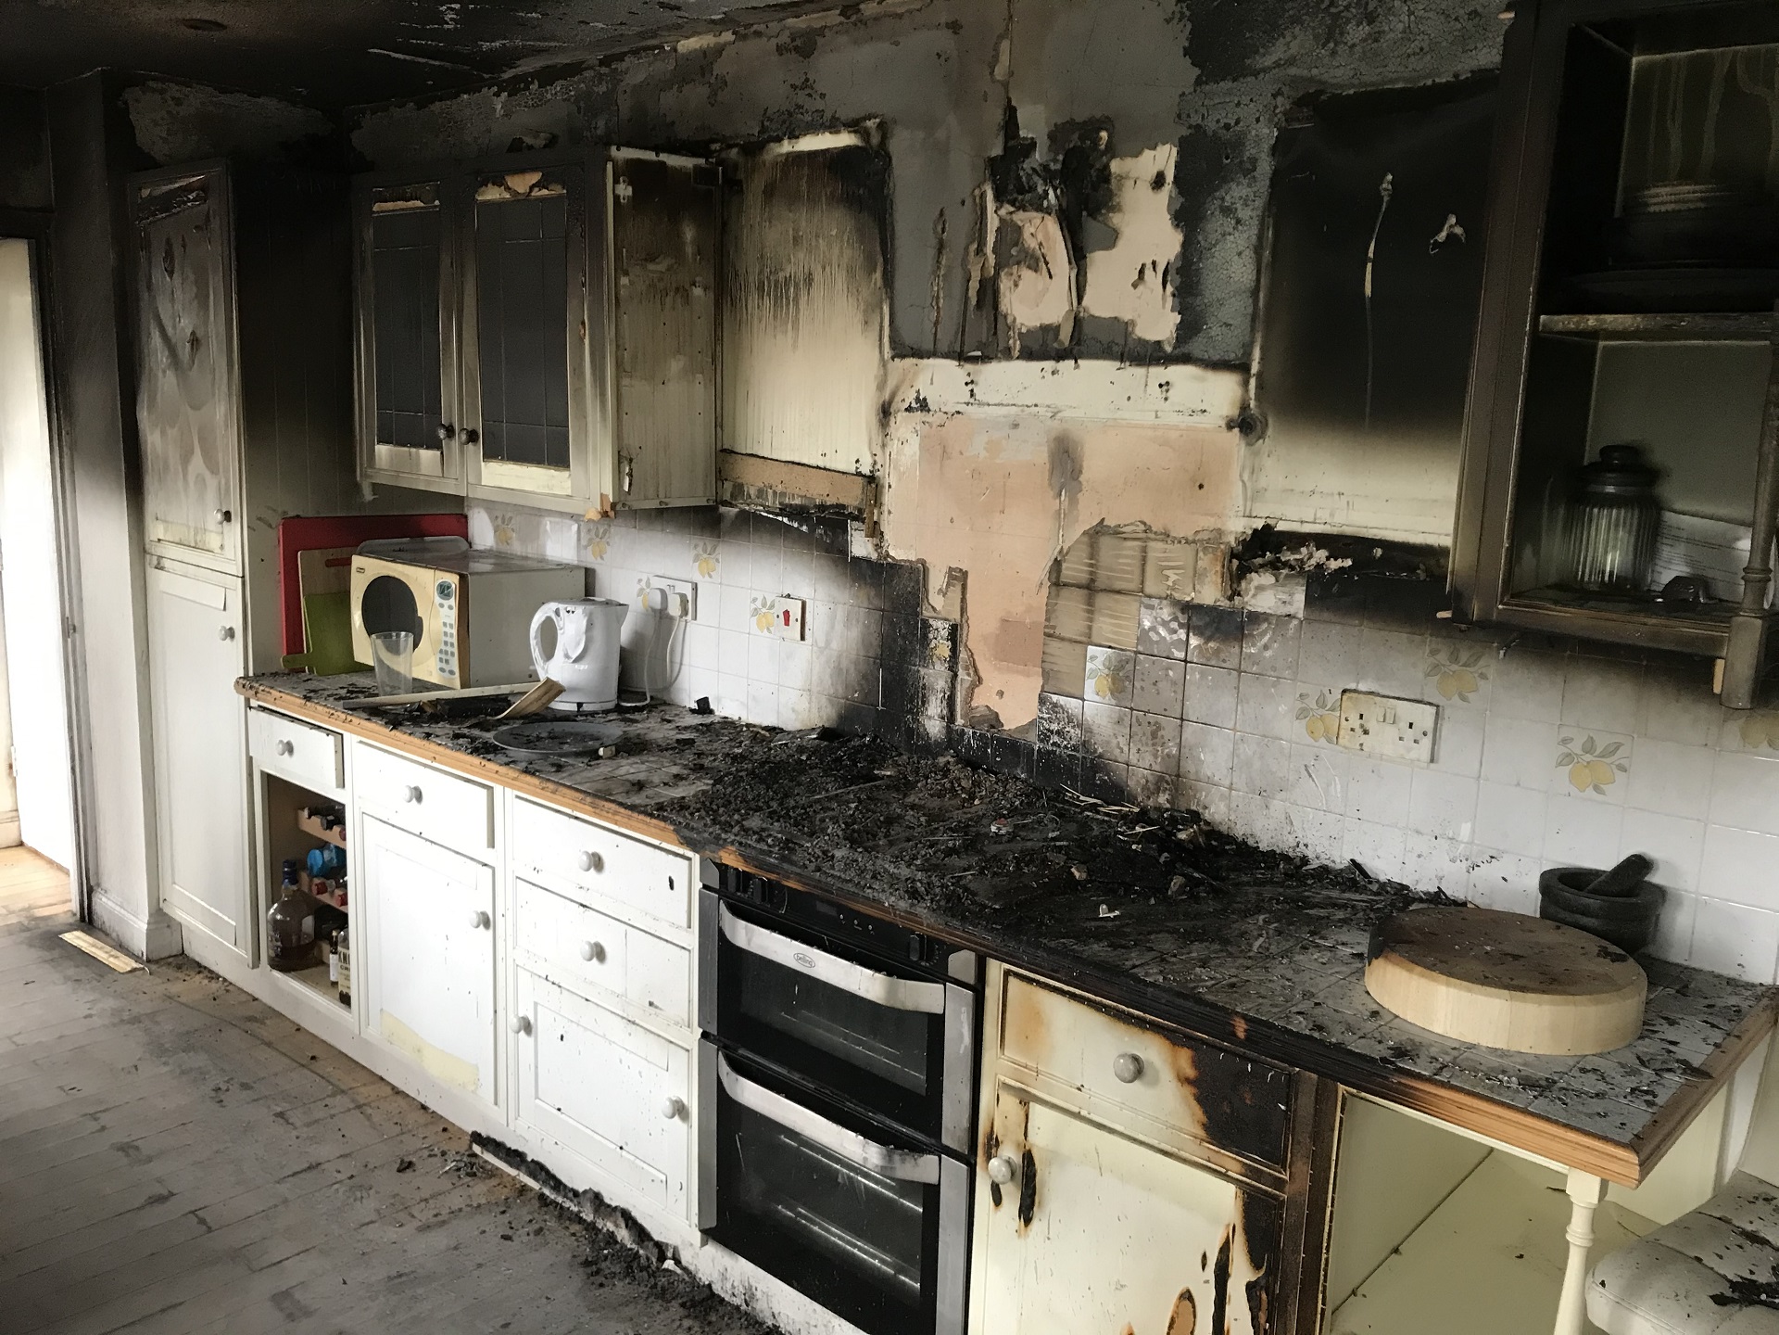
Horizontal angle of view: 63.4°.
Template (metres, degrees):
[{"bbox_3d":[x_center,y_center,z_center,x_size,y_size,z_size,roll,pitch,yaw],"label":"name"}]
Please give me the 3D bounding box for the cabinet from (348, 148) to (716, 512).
[{"bbox_3d":[-0.866,-0.789,3.425,1.058,0.750,0.294,11,14,41],"label":"cabinet"}]

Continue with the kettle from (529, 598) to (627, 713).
[{"bbox_3d":[-0.714,-0.033,3.323,0.228,0.245,0.165,0,11,-12],"label":"kettle"}]

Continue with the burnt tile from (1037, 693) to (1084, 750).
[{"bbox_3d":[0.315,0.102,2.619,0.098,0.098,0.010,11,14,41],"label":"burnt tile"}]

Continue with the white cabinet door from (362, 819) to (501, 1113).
[{"bbox_3d":[-1.002,0.619,3.120,0.540,0.523,0.045,11,14,41],"label":"white cabinet door"}]

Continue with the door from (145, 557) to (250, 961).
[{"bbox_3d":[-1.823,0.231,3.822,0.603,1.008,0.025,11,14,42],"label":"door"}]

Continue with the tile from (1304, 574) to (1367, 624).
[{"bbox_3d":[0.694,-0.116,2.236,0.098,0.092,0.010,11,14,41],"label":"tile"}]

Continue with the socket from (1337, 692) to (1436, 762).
[{"bbox_3d":[0.774,0.092,2.237,0.149,0.087,0.013,11,14,41],"label":"socket"}]

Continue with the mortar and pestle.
[{"bbox_3d":[0.978,0.332,1.986,0.156,0.137,0.156,11,14,41],"label":"mortar and pestle"}]

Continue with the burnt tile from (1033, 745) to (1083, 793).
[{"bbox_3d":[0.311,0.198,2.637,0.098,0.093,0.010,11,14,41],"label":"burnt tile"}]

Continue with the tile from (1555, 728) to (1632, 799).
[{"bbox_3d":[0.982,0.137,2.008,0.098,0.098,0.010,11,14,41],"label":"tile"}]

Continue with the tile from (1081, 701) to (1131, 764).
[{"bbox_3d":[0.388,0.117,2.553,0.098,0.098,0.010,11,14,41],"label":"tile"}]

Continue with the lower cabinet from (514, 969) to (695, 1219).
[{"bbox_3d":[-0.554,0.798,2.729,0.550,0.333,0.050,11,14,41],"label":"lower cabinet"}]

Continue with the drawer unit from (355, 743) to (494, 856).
[{"bbox_3d":[-0.880,0.245,3.162,0.528,0.130,0.365,11,14,41],"label":"drawer unit"}]

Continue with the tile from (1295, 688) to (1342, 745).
[{"bbox_3d":[0.701,0.080,2.317,0.100,0.100,0.010,11,14,41],"label":"tile"}]

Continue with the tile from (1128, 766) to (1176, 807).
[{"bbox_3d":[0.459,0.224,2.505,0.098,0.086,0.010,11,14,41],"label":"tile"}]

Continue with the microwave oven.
[{"bbox_3d":[-1.056,-0.130,3.648,0.490,0.280,0.368,11,14,41],"label":"microwave oven"}]

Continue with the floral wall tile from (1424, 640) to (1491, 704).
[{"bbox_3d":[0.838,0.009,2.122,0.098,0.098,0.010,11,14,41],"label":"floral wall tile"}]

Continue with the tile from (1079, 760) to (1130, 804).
[{"bbox_3d":[0.393,0.217,2.622,0.100,0.092,0.010,11,14,41],"label":"tile"}]

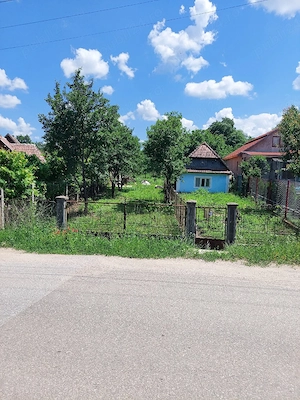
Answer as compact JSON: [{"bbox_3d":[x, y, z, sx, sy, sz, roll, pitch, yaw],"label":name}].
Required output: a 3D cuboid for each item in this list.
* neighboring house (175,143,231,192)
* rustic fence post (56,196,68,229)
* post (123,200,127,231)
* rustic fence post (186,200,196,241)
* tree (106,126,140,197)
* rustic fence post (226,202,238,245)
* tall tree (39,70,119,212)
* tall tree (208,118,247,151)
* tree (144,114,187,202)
[{"bbox_3d":[5.894,-3.503,30.718,5.400,5.000,8.000,2,5,9],"label":"neighboring house"},{"bbox_3d":[-2.498,0.470,7.902,0.260,1.100,0.260,2,5,9],"label":"rustic fence post"},{"bbox_3d":[-0.686,0.458,7.612,0.060,0.880,0.060,2,5,9],"label":"post"},{"bbox_3d":[1.119,0.616,7.351,0.250,1.120,0.250,2,5,9],"label":"rustic fence post"},{"bbox_3d":[-2.002,-2.833,19.765,3.200,5.400,3.200,2,5,9],"label":"tree"},{"bbox_3d":[2.140,0.660,7.152,0.260,1.100,0.260,2,5,9],"label":"rustic fence post"},{"bbox_3d":[-3.095,-2.592,12.326,3.500,6.300,3.400,2,5,9],"label":"tall tree"},{"bbox_3d":[13.917,-8.379,49.465,7.500,12.300,7.500,2,5,9],"label":"tall tree"},{"bbox_3d":[1.167,-2.655,17.354,2.800,5.650,2.800,2,5,9],"label":"tree"}]

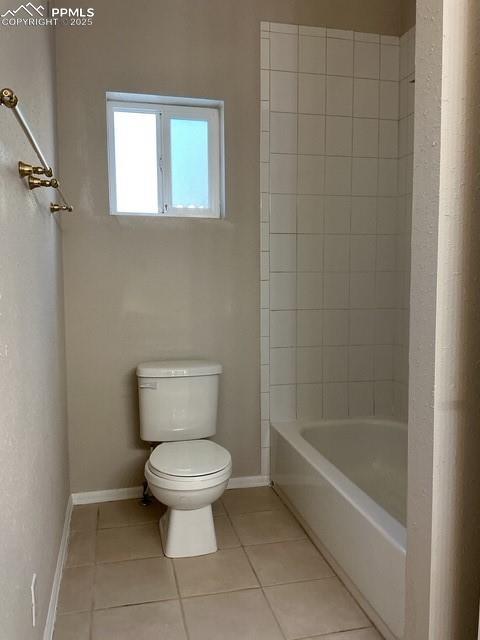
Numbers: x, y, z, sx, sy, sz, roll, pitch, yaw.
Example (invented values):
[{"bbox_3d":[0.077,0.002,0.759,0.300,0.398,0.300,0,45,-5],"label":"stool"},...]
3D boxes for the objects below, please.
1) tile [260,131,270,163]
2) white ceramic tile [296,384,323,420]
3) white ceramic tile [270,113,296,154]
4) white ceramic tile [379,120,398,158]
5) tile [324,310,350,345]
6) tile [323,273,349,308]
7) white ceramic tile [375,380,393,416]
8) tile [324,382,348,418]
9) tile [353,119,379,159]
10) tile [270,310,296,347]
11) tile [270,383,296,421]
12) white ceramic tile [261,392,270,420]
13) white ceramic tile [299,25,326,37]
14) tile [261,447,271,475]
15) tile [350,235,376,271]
[{"bbox_3d":[0.130,-0.892,2.776,0.049,0.152,0.010,-2,6,-13],"label":"tile"},{"bbox_3d":[0.379,0.450,2.938,0.150,0.201,0.010,-2,6,-13],"label":"white ceramic tile"},{"bbox_3d":[0.228,-0.967,2.788,0.152,0.203,0.010,-2,6,-14],"label":"white ceramic tile"},{"bbox_3d":[0.816,-0.998,2.952,0.120,0.203,0.010,-1,5,-12],"label":"white ceramic tile"},{"bbox_3d":[0.531,0.041,2.986,0.152,0.203,0.010,-1,5,-12],"label":"tile"},{"bbox_3d":[0.533,-0.161,2.947,0.151,0.203,0.010,-2,6,-13],"label":"tile"},{"bbox_3d":[0.820,0.447,3.058,0.118,0.195,0.009,-1,5,-13],"label":"white ceramic tile"},{"bbox_3d":[0.535,0.451,3.000,0.152,0.201,0.010,-2,6,-14],"label":"tile"},{"bbox_3d":[0.669,-0.974,2.873,0.150,0.201,0.010,-2,6,-13],"label":"tile"},{"bbox_3d":[0.234,0.052,2.898,0.151,0.203,0.010,-2,6,-13],"label":"tile"},{"bbox_3d":[0.235,0.449,2.923,0.151,0.195,0.009,-1,5,-13],"label":"tile"},{"bbox_3d":[0.137,0.470,2.905,0.046,0.150,0.010,-2,6,-14],"label":"white ceramic tile"},{"bbox_3d":[0.370,-1.479,2.753,0.150,0.044,0.010,-2,6,-13],"label":"white ceramic tile"},{"bbox_3d":[0.137,0.778,2.955,0.050,0.157,0.010,-2,6,-13],"label":"tile"},{"bbox_3d":[0.679,-0.369,2.952,0.151,0.202,0.009,-1,5,-13],"label":"tile"}]

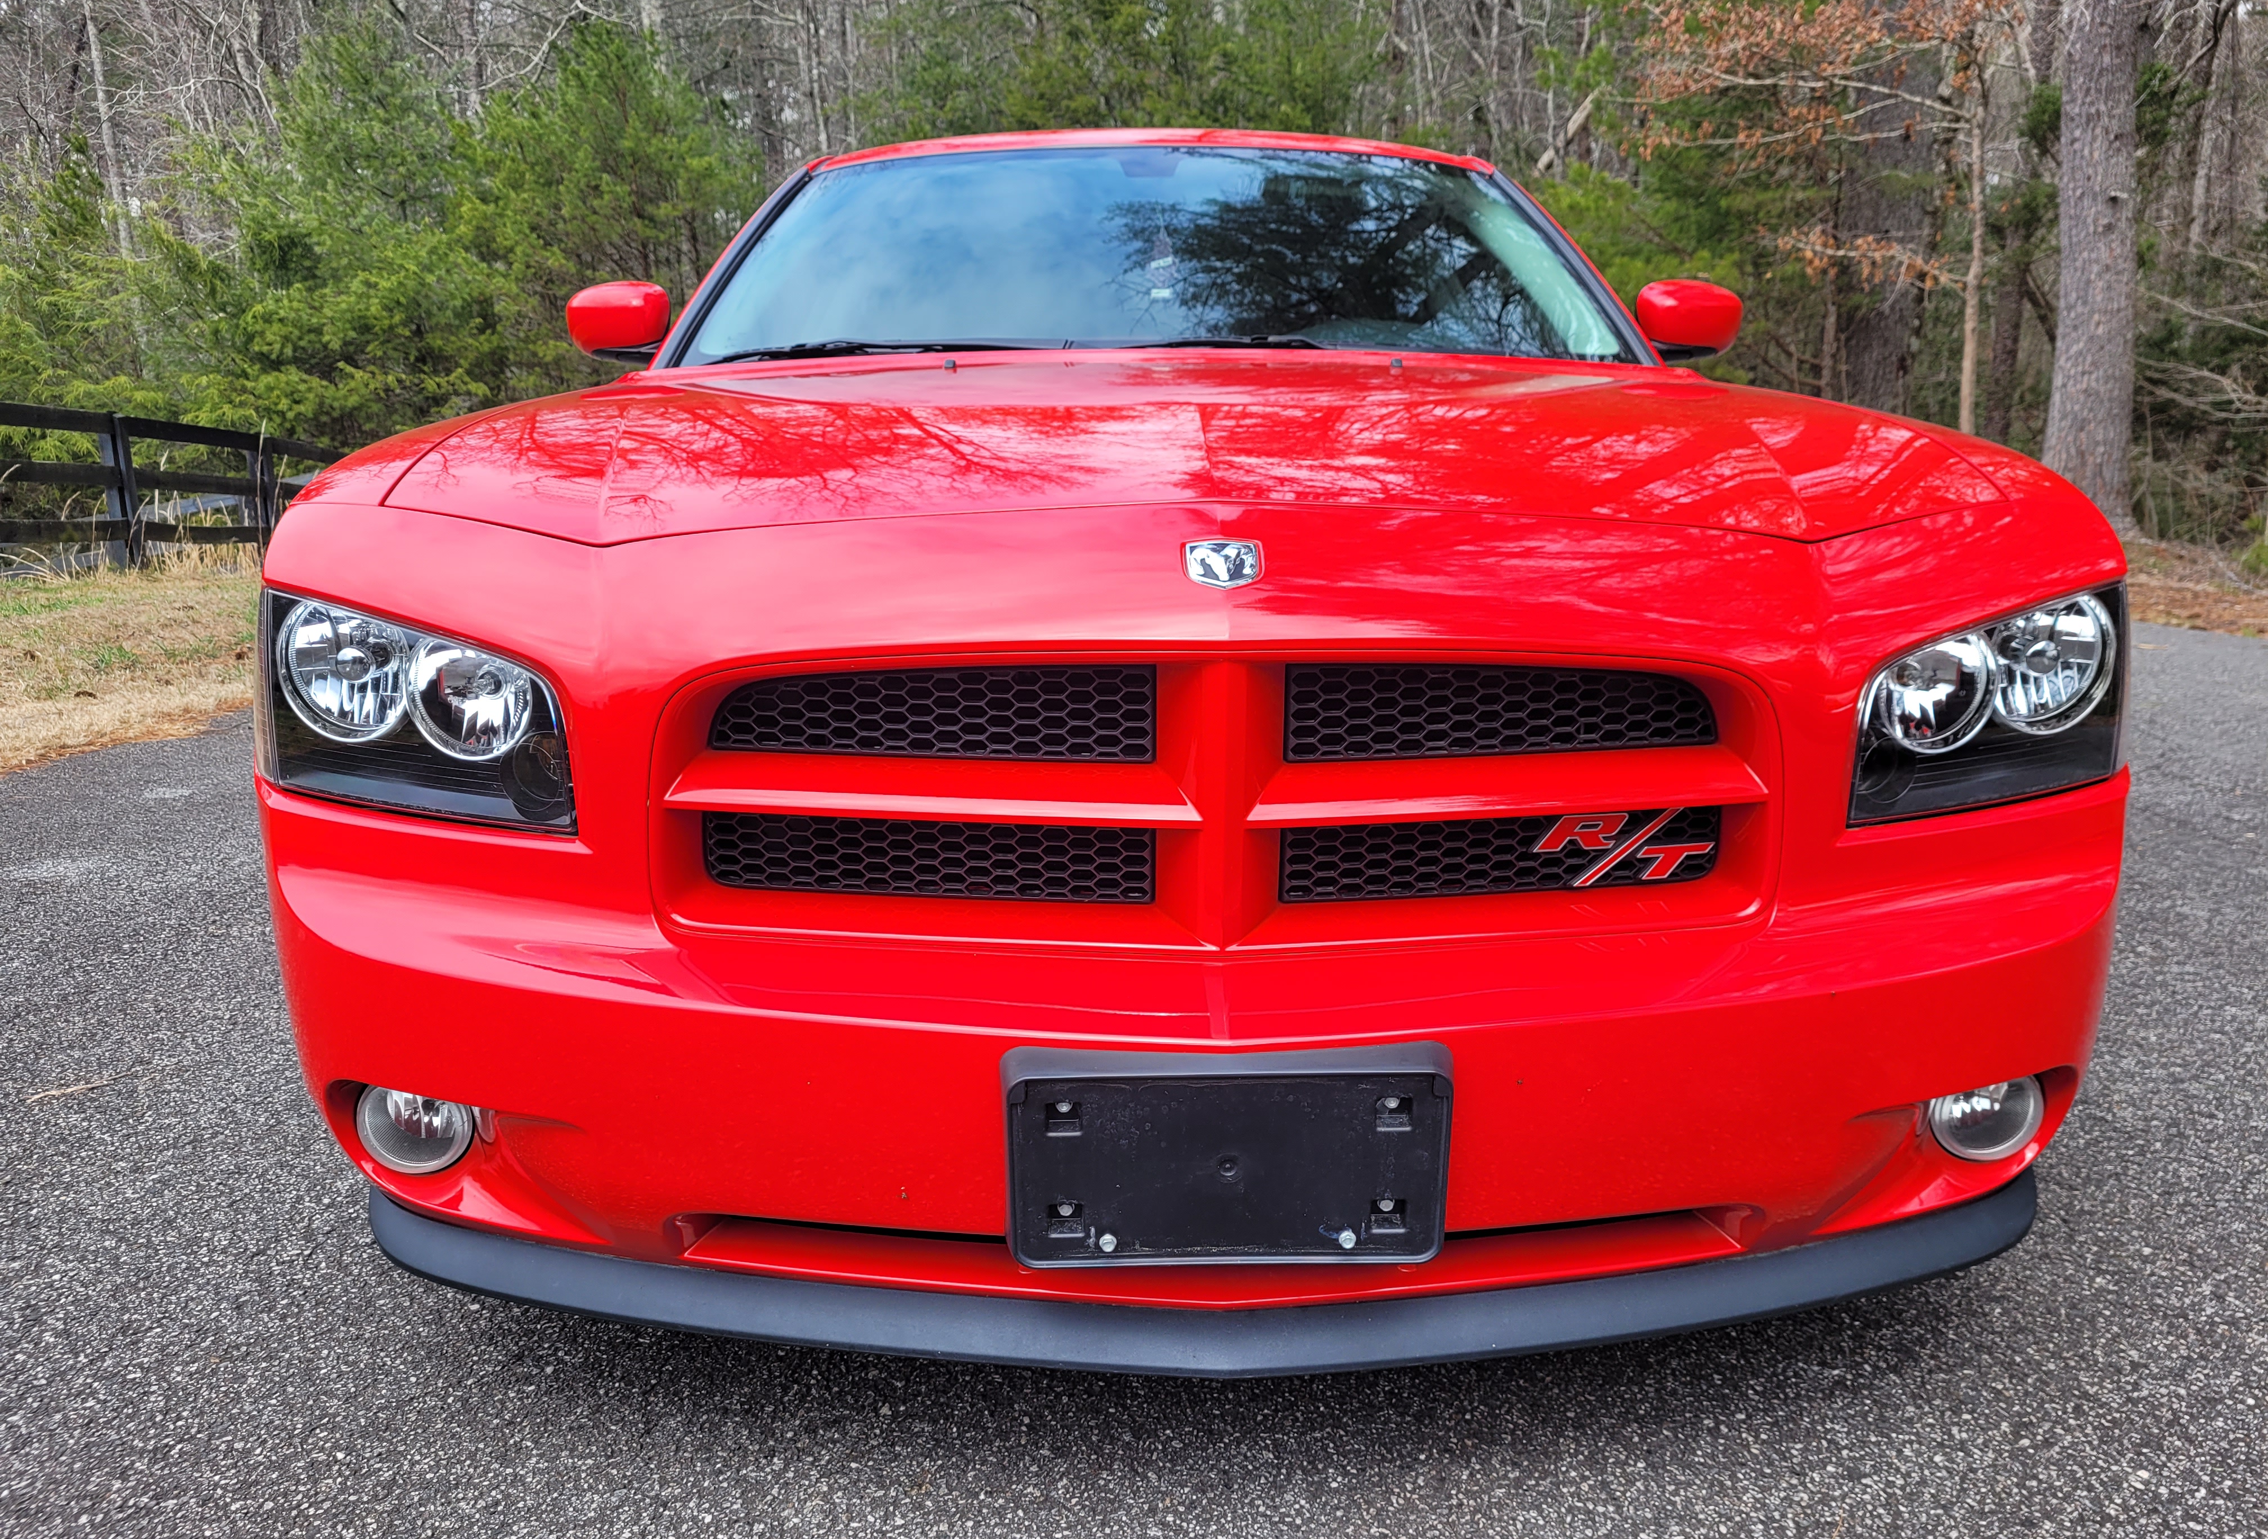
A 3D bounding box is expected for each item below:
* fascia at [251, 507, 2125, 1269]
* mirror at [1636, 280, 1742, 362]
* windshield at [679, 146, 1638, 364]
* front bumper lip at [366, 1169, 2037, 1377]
[{"bbox_3d":[0.061,0.084,1.496,1.830,0.610,0.560,0,11,-1],"label":"fascia"},{"bbox_3d":[1.008,-0.817,3.090,0.220,0.155,0.160,0,11,-1],"label":"mirror"},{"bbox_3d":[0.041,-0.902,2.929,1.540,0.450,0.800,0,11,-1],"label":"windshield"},{"bbox_3d":[0.062,0.390,1.466,1.530,0.090,0.390,0,11,-1],"label":"front bumper lip"}]

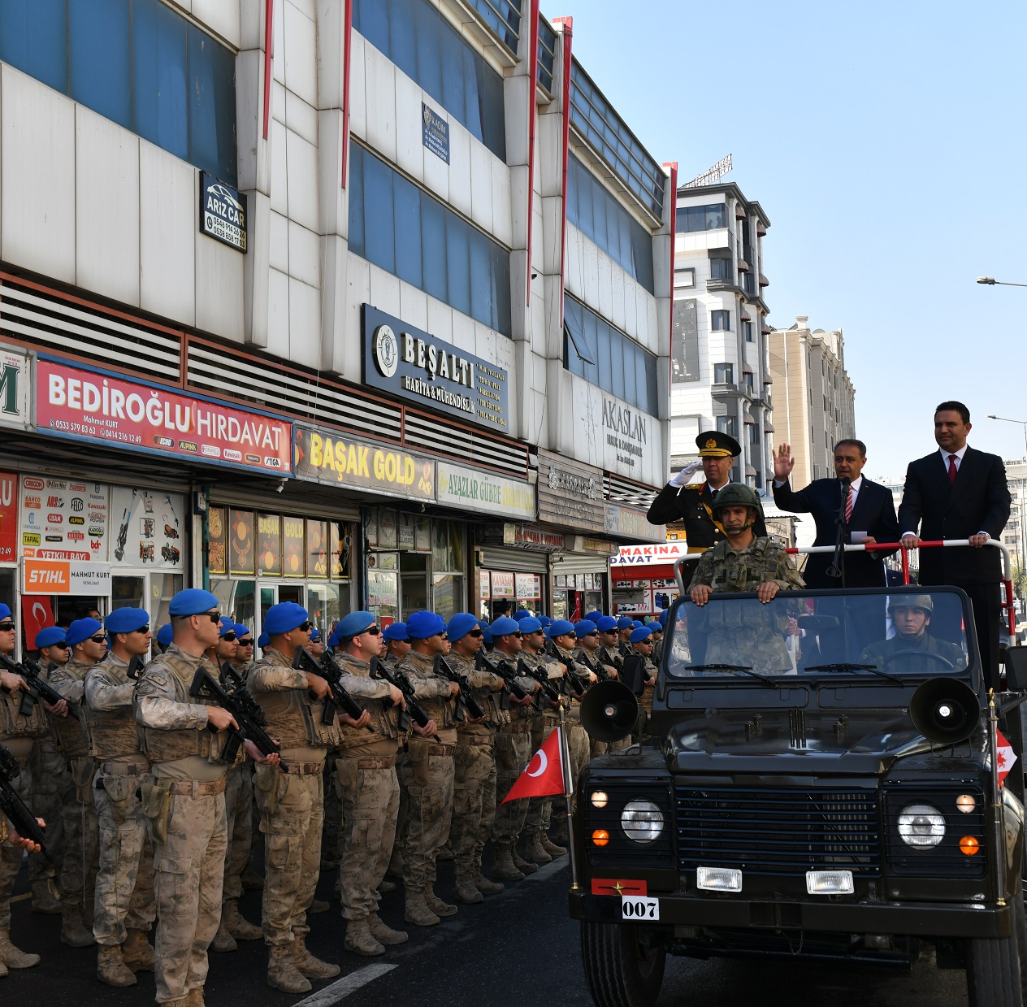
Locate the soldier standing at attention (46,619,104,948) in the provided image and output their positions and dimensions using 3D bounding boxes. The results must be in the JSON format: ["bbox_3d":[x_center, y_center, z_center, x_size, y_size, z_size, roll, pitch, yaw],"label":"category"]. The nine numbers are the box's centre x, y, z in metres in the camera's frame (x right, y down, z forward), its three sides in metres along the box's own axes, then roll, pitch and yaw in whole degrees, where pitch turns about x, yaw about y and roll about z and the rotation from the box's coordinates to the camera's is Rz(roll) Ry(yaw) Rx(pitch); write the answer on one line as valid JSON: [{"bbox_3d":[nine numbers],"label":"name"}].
[{"bbox_3d":[-2.390,1.564,8.187,0.540,1.800,0.600,-3,-5,18],"label":"soldier standing at attention"}]

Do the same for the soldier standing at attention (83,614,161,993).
[{"bbox_3d":[-1.914,1.460,7.293,0.540,1.830,0.600,-3,-5,18],"label":"soldier standing at attention"}]

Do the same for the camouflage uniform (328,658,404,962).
[{"bbox_3d":[-0.745,1.593,7.718,0.400,1.550,0.500,-4,-5,26],"label":"camouflage uniform"}]

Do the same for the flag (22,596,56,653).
[{"bbox_3d":[-5.162,1.325,15.559,0.060,0.740,0.500,-3,-5,19],"label":"flag"}]

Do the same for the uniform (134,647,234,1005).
[{"bbox_3d":[-1.378,1.425,6.004,0.410,1.570,0.510,-4,-5,26],"label":"uniform"}]

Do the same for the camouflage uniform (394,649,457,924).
[{"bbox_3d":[-0.480,1.647,8.416,0.400,1.540,0.500,-4,-5,26],"label":"camouflage uniform"}]

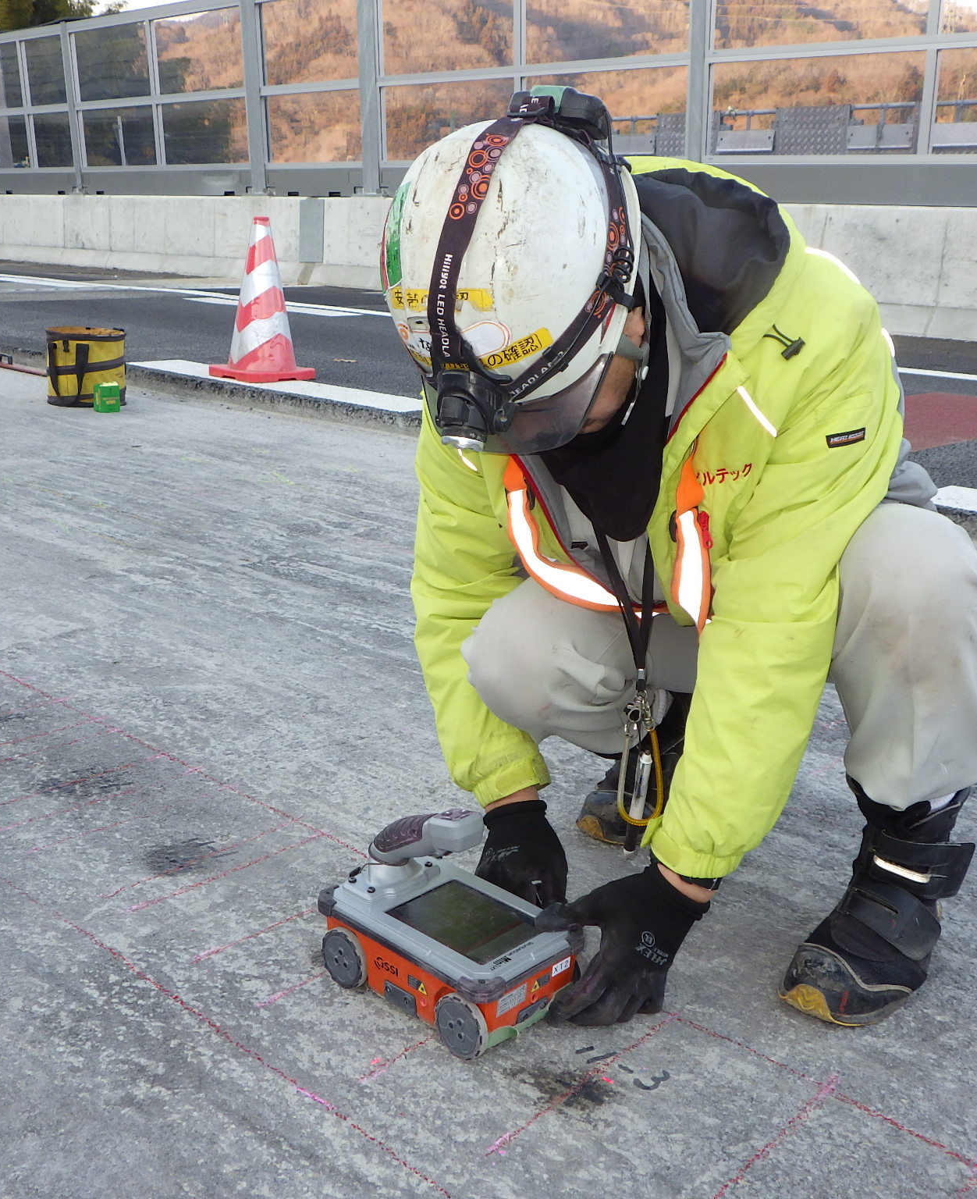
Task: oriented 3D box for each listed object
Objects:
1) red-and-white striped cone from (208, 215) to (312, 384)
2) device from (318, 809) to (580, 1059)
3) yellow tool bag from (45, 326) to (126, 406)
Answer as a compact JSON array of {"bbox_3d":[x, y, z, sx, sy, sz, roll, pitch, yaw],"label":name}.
[{"bbox_3d":[-1.009,-1.345,5.783,0.360,0.700,0.360,15,20,39],"label":"red-and-white striped cone"},{"bbox_3d":[-0.035,0.307,1.278,0.243,0.200,0.155,16,21,41],"label":"device"},{"bbox_3d":[-1.674,-0.966,5.365,0.315,0.295,0.315,5,16,10],"label":"yellow tool bag"}]

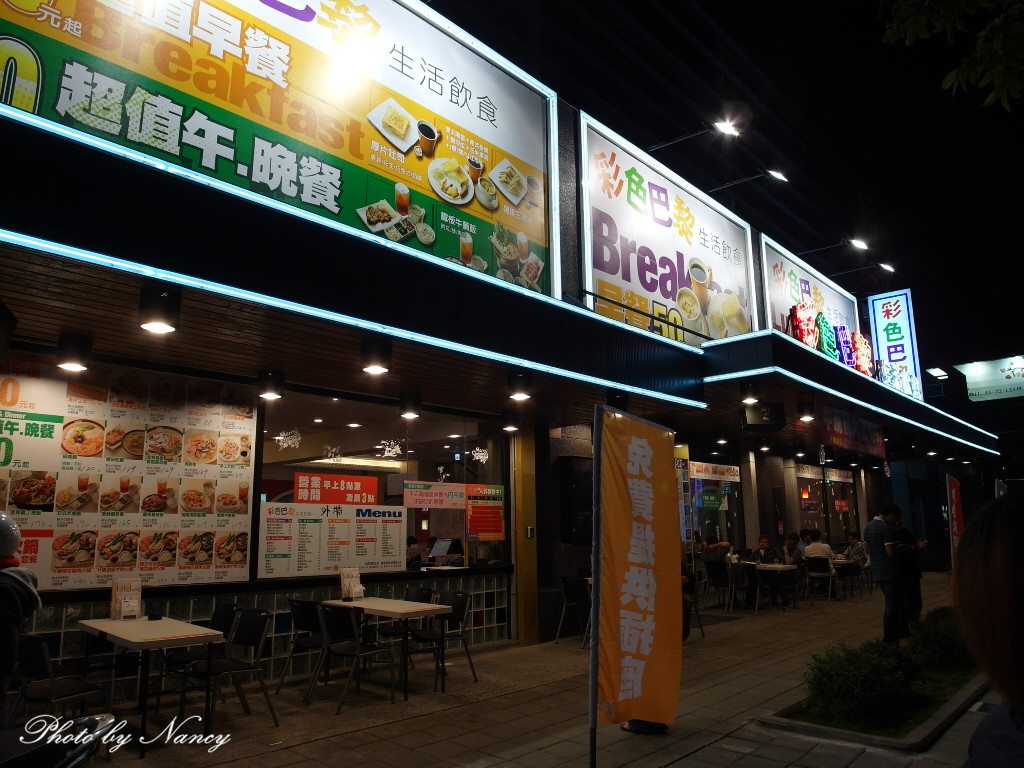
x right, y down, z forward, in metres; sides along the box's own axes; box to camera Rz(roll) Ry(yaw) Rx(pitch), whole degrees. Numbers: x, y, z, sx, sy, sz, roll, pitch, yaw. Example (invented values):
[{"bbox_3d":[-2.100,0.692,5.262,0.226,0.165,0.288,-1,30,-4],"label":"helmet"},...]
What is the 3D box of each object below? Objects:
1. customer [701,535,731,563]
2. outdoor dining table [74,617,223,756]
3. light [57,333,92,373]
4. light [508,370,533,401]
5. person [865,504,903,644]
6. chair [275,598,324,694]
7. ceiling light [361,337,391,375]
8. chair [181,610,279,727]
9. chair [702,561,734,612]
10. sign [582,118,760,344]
[{"bbox_3d":[3.596,3.340,12.512,0.560,1.250,0.780,-10,-15,39],"label":"customer"},{"bbox_3d":[-2.713,2.197,5.259,1.330,0.745,0.610,-12,-16,43],"label":"outdoor dining table"},{"bbox_3d":[-3.380,-0.245,5.483,0.230,0.245,0.230,-11,-16,42],"label":"light"},{"bbox_3d":[0.083,0.001,6.848,0.235,0.245,0.235,-1,-12,0],"label":"light"},{"bbox_3d":[4.751,2.413,9.112,0.420,1.730,0.500,8,-15,-37],"label":"person"},{"bbox_3d":[-1.798,2.427,6.574,0.560,0.810,0.490,11,-16,-43],"label":"chair"},{"bbox_3d":[-1.082,-0.236,5.638,0.230,0.245,0.230,-1,-12,0],"label":"ceiling light"},{"bbox_3d":[-2.125,2.190,5.441,0.560,0.820,0.490,11,-16,-43],"label":"chair"},{"bbox_3d":[3.783,3.681,12.890,0.480,0.810,0.560,-12,-16,43],"label":"chair"},{"bbox_3d":[2.297,-1.588,9.512,0.150,2.520,4.463,-11,-16,42],"label":"sign"}]

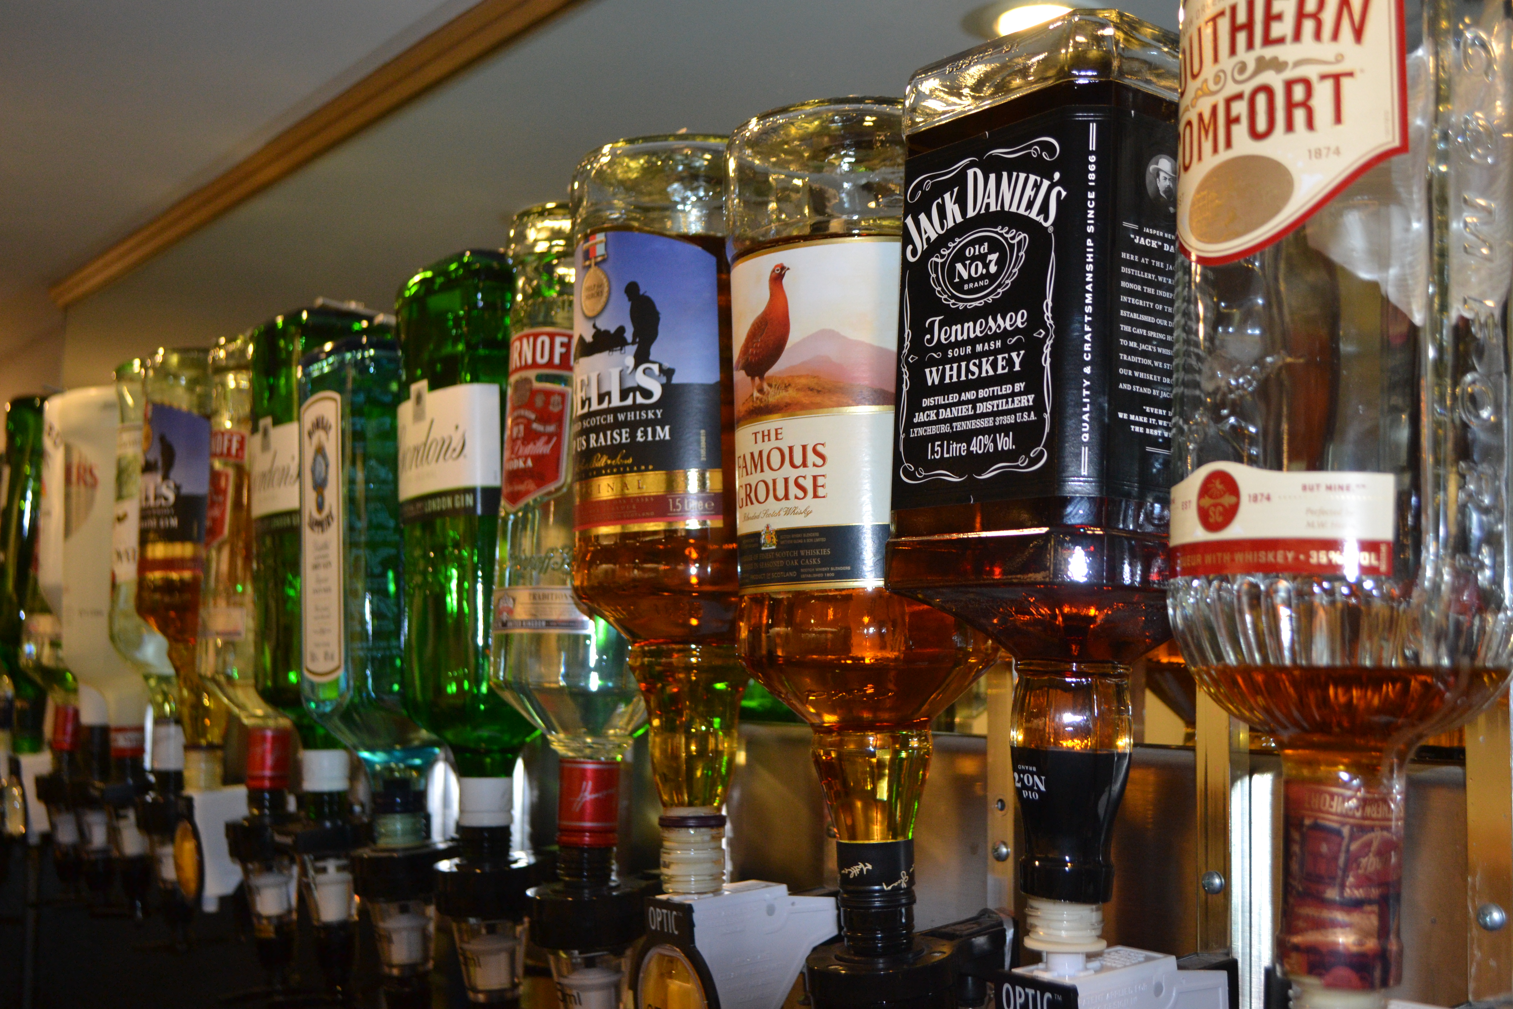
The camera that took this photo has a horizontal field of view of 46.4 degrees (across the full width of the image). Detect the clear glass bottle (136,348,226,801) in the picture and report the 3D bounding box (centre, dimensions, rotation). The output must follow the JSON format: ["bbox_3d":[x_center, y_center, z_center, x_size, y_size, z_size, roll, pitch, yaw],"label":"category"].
[{"bbox_3d":[-0.433,0.052,1.407,0.108,0.346,0.108,4,-6,-35],"label":"clear glass bottle"}]

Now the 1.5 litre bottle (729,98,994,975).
[{"bbox_3d":[0.046,0.015,0.731,0.106,0.345,0.106,-1,-5,0],"label":"1.5 litre bottle"}]

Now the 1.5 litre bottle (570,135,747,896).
[{"bbox_3d":[-0.030,0.008,0.822,0.108,0.338,0.108,0,-5,0],"label":"1.5 litre bottle"}]

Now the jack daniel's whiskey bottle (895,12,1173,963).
[{"bbox_3d":[0.114,0.002,0.629,0.100,0.319,0.100,8,-9,-39],"label":"jack daniel's whiskey bottle"}]

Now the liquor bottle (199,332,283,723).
[{"bbox_3d":[-0.359,0.035,1.315,0.101,0.321,0.101,4,-6,-35],"label":"liquor bottle"}]

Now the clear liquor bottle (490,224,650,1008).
[{"bbox_3d":[-0.083,0.038,0.922,0.101,0.375,0.101,2,-5,0],"label":"clear liquor bottle"}]

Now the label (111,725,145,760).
[{"bbox_3d":[-0.567,0.214,1.594,0.031,0.029,0.031,4,-6,-35],"label":"label"}]

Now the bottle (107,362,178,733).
[{"bbox_3d":[-0.497,0.047,1.510,0.097,0.339,0.097,4,-6,-35],"label":"bottle"}]

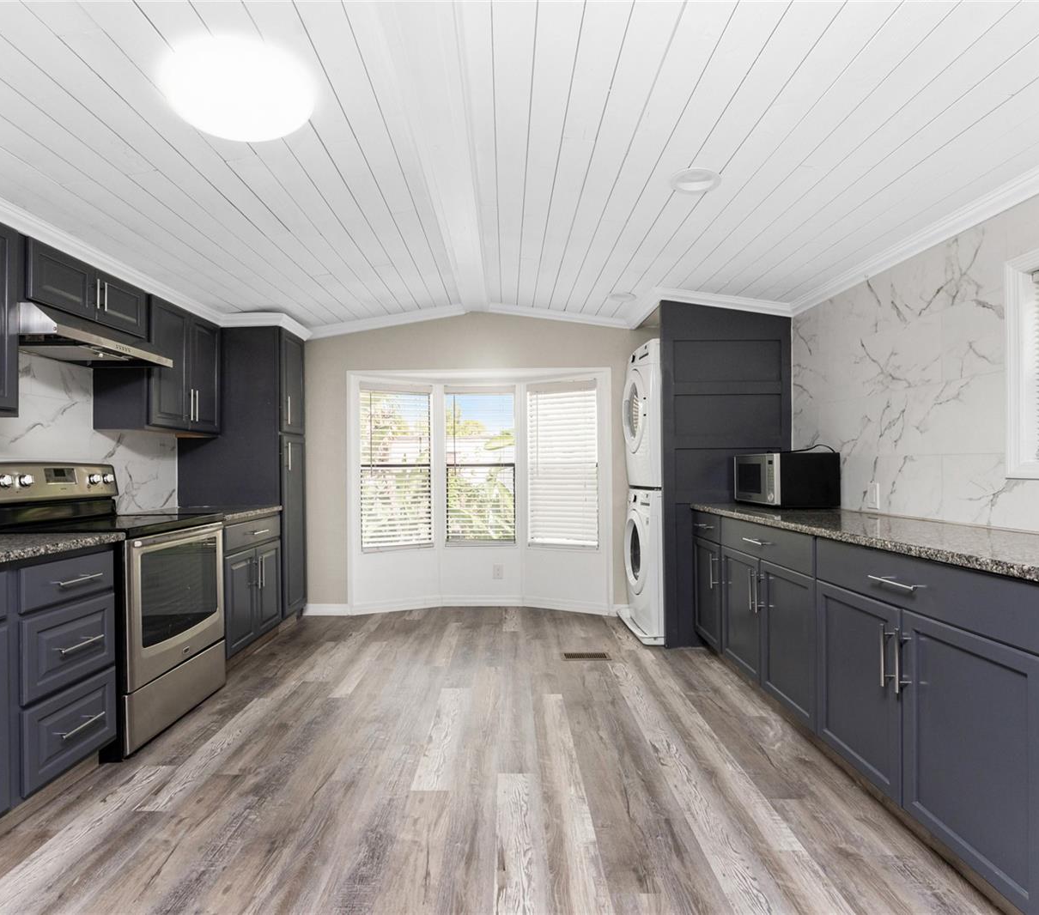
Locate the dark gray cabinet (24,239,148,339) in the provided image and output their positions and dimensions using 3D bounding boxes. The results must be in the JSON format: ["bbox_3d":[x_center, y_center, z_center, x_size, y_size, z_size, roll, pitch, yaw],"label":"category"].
[{"bbox_3d":[-2.159,-0.763,2.526,0.313,0.275,0.765,0,-1,-1],"label":"dark gray cabinet"}]

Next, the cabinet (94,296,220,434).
[{"bbox_3d":[-2.172,-0.521,3.270,0.313,0.742,0.710,0,-1,-1],"label":"cabinet"}]

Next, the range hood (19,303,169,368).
[{"bbox_3d":[-2.112,-0.555,2.528,0.470,0.122,0.760,0,-1,-1],"label":"range hood"}]

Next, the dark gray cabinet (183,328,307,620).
[{"bbox_3d":[-2.020,0.176,3.946,0.705,2.175,0.450,0,-1,-1],"label":"dark gray cabinet"}]

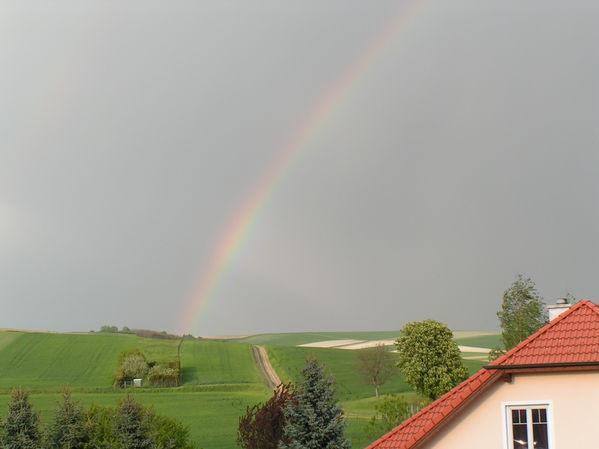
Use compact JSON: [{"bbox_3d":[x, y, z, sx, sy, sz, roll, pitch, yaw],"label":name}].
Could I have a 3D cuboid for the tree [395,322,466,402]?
[{"bbox_3d":[12.279,12.741,115.000,6.700,7.800,6.500,-1,-8,0],"label":"tree"}]

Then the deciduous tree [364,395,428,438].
[{"bbox_3d":[6.386,12.771,82.000,4.100,3.200,3.700,-1,-8,0],"label":"deciduous tree"}]

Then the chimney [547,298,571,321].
[{"bbox_3d":[7.993,2.746,38.000,0.780,0.980,0.680,-5,-9,25],"label":"chimney"}]

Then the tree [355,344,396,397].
[{"bbox_3d":[9.152,17.582,150.000,5.100,6.400,5.000,-1,-8,0],"label":"tree"}]

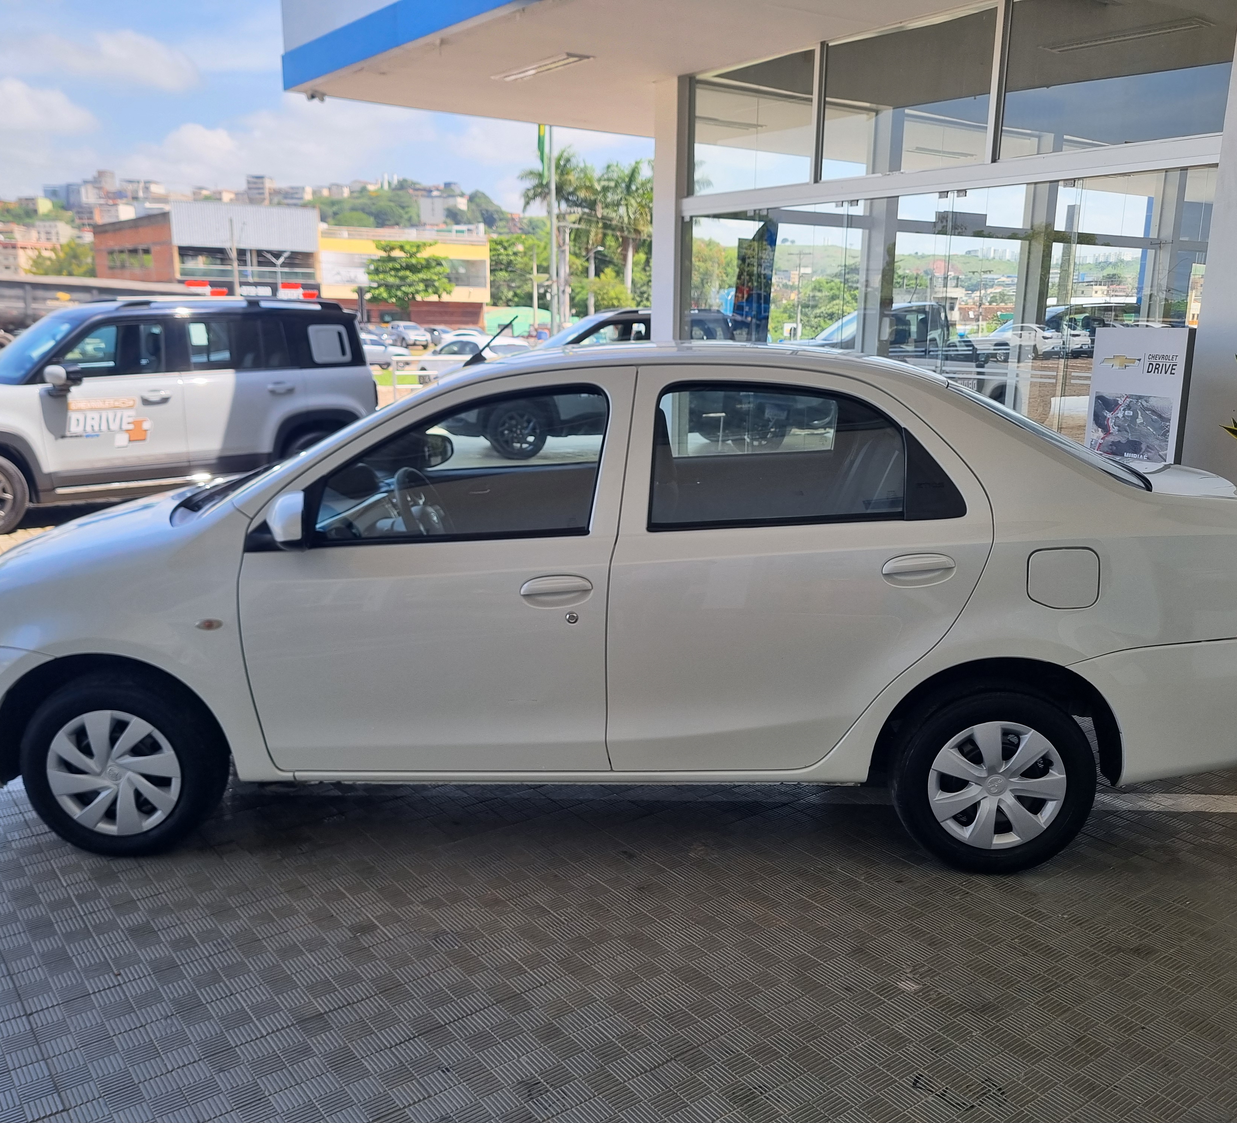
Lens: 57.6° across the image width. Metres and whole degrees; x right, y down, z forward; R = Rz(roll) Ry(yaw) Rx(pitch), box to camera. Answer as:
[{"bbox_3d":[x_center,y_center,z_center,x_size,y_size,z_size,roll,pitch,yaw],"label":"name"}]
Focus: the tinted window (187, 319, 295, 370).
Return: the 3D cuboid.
[{"bbox_3d":[-2.948,-1.688,8.746,0.813,0.399,0.040,-10,3,-39],"label":"tinted window"}]

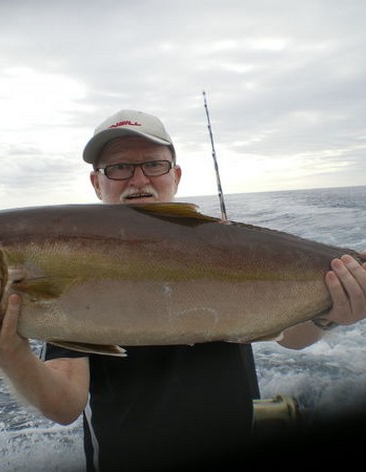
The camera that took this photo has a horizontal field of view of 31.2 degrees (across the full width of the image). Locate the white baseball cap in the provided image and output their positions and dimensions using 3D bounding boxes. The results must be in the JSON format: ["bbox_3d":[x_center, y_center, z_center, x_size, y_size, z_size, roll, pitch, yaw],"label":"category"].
[{"bbox_3d":[-0.105,-0.198,1.330,0.175,0.140,0.265,-6,-2,9],"label":"white baseball cap"}]

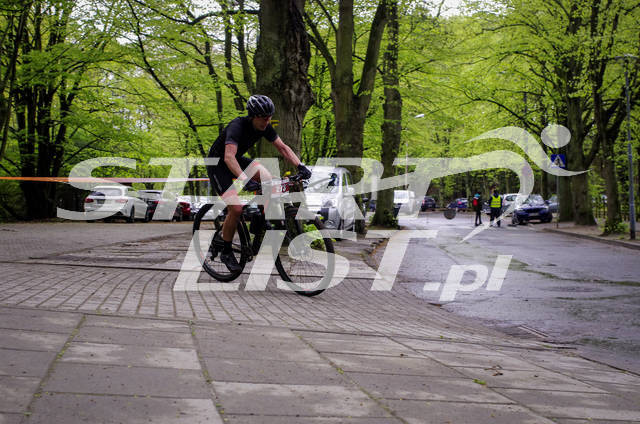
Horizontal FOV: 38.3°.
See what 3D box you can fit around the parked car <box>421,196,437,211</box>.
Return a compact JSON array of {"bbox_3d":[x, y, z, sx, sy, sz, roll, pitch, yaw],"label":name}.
[{"bbox_3d":[11.750,-0.800,100.000,1.760,1.570,4.200,0,1,3],"label":"parked car"}]

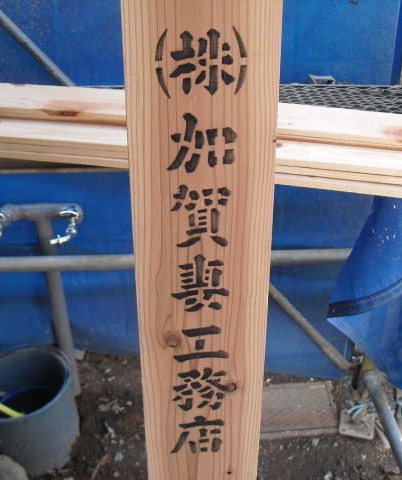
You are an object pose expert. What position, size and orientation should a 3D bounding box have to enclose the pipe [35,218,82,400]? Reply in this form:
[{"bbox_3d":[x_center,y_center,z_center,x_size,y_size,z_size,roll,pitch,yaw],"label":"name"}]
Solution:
[{"bbox_3d":[-0.462,0.241,2.188,0.043,0.700,0.043,-2,29,1],"label":"pipe"}]

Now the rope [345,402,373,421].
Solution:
[{"bbox_3d":[0.525,0.565,2.204,0.090,0.045,0.055,-1,29,1],"label":"rope"}]

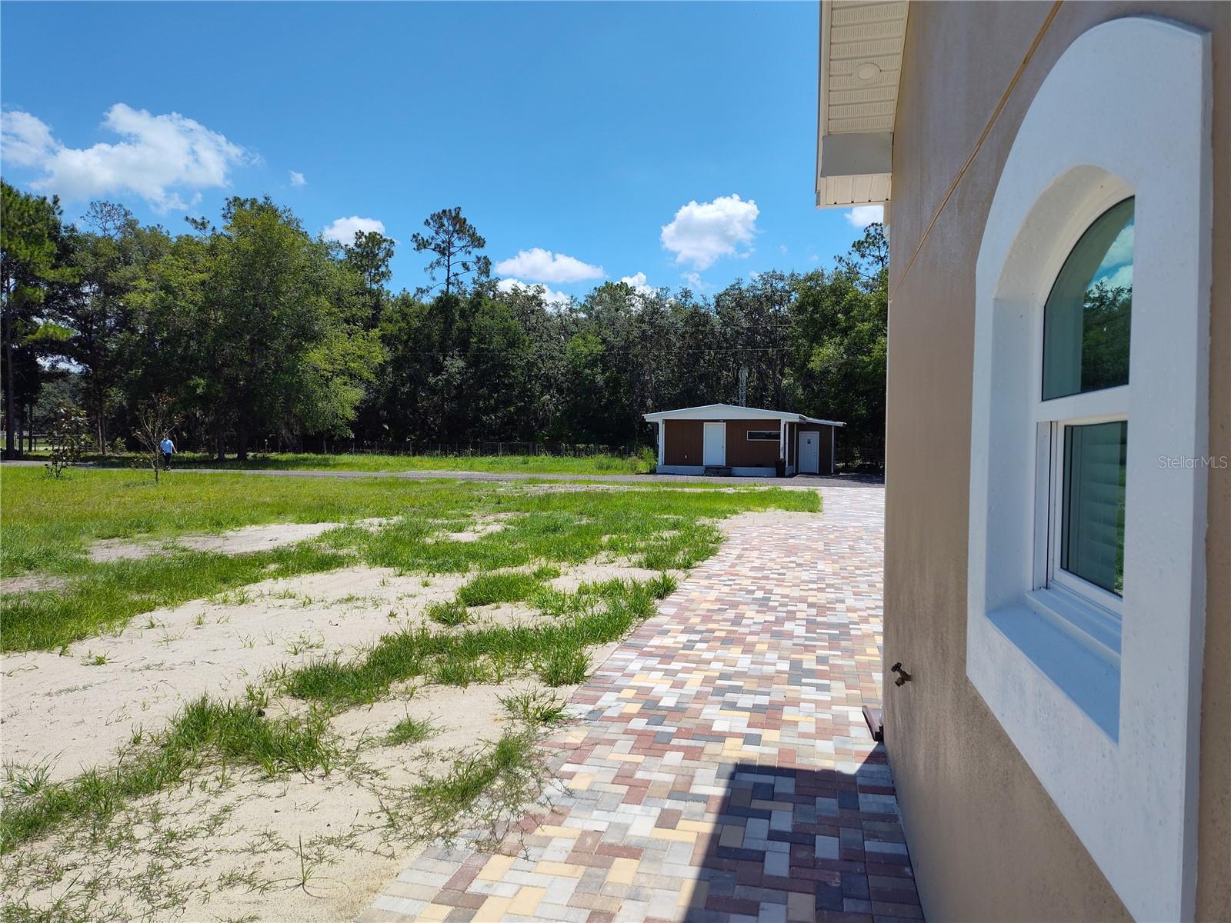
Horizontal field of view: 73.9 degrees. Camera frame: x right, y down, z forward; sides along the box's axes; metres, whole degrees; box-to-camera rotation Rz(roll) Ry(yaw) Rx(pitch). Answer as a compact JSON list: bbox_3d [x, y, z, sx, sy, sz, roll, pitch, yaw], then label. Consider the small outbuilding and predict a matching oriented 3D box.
[{"bbox_3d":[7.182,-1.158,44.065,9.800,3.580,7.420,1,1,18],"label":"small outbuilding"}]

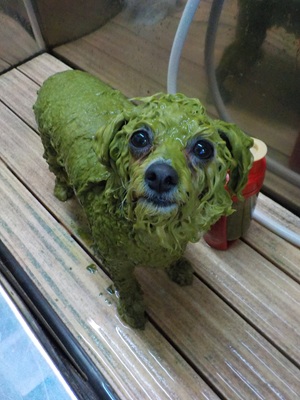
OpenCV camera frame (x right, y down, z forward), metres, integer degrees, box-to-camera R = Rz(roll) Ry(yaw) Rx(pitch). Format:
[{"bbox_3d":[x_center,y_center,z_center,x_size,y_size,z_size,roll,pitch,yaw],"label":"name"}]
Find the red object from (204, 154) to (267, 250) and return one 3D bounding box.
[{"bbox_3d":[0.141,-0.005,0.595,0.085,0.226,0.073,-39,59,-19],"label":"red object"}]

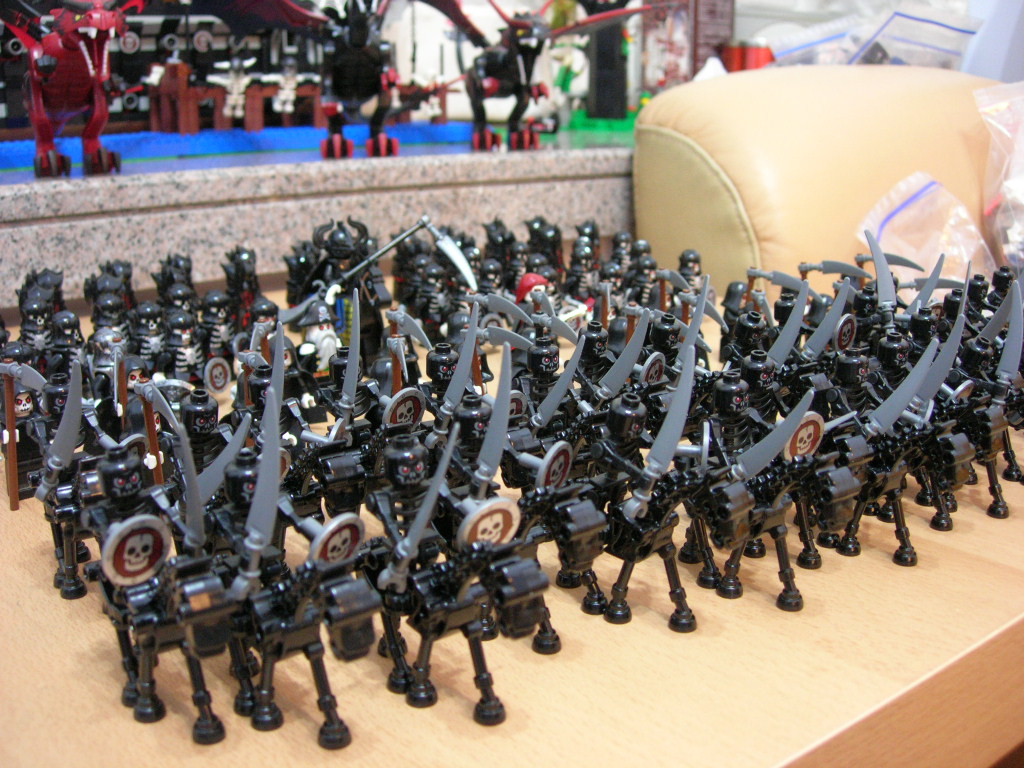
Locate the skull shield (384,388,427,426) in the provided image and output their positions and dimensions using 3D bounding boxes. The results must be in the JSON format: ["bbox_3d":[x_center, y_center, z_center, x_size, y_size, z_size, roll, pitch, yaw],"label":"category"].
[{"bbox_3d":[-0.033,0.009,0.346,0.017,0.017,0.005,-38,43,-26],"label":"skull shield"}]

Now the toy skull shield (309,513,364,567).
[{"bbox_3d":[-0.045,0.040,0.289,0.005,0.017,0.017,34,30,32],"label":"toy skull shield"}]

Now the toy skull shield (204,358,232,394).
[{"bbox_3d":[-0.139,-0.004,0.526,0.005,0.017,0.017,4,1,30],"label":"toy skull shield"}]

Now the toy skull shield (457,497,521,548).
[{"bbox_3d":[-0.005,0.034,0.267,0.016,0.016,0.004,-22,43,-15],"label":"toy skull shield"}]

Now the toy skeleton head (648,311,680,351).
[{"bbox_3d":[0.055,-0.018,0.402,0.010,0.011,0.010,0,16,0],"label":"toy skeleton head"}]

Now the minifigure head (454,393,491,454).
[{"bbox_3d":[-0.011,0.009,0.313,0.010,0.011,0.010,0,15,0],"label":"minifigure head"}]

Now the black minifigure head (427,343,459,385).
[{"bbox_3d":[-0.022,-0.007,0.358,0.010,0.011,0.010,0,16,0],"label":"black minifigure head"}]

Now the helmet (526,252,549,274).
[{"bbox_3d":[0.016,-0.073,0.688,0.013,0.013,0.015,-9,19,-30],"label":"helmet"}]

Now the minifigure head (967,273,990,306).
[{"bbox_3d":[0.221,-0.045,0.532,0.010,0.011,0.010,-7,19,-31],"label":"minifigure head"}]

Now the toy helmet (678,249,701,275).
[{"bbox_3d":[0.116,-0.079,0.735,0.014,0.015,0.015,-7,16,-24],"label":"toy helmet"}]

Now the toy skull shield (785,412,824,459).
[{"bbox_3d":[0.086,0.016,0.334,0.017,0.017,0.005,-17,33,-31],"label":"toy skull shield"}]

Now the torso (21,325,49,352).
[{"bbox_3d":[-0.231,-0.020,0.546,0.009,0.013,0.017,15,22,41],"label":"torso"}]

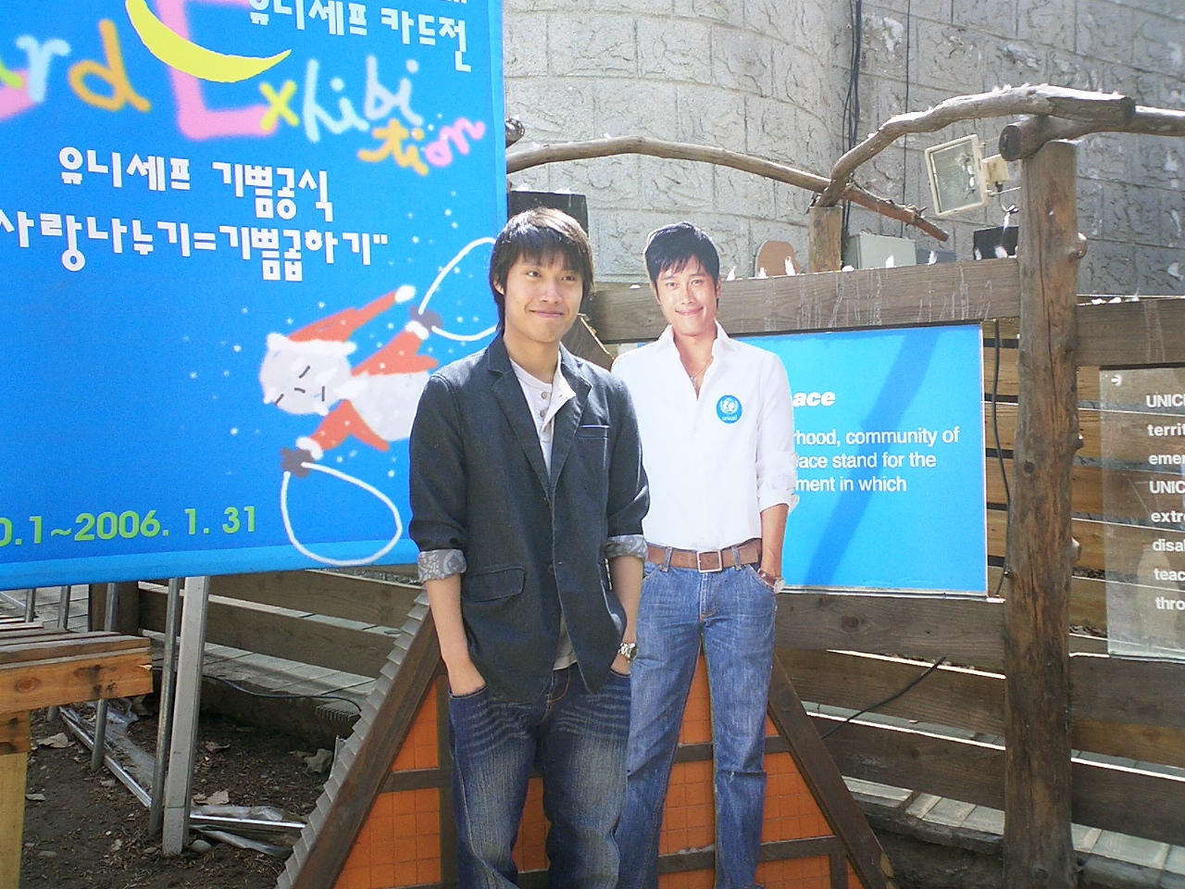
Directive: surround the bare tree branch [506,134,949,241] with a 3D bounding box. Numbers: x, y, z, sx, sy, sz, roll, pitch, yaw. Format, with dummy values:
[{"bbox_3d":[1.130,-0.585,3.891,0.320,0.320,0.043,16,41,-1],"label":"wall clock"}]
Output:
[{"bbox_3d":[0.300,-0.855,4.385,1.950,0.470,0.130,2,3,41],"label":"bare tree branch"}]

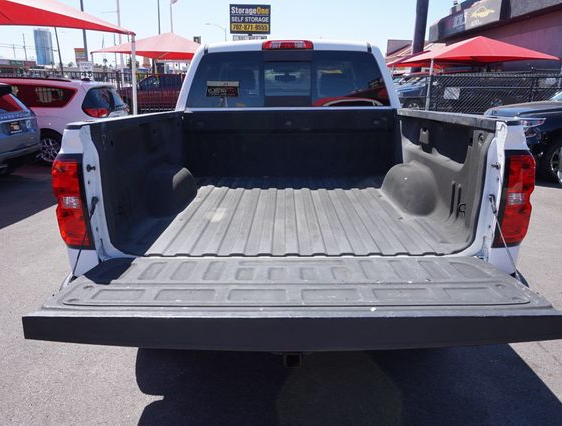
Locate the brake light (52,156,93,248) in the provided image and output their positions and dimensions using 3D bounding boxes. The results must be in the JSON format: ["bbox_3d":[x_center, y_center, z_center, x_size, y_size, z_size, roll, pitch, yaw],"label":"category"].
[{"bbox_3d":[-0.829,-0.046,1.720,0.155,0.385,0.130,0,16,1],"label":"brake light"}]

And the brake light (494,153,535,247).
[{"bbox_3d":[0.920,-0.052,1.698,0.155,0.385,0.130,0,16,1],"label":"brake light"}]

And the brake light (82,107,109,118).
[{"bbox_3d":[-4.143,-2.251,9.600,0.330,0.230,0.450,3,16,10],"label":"brake light"}]

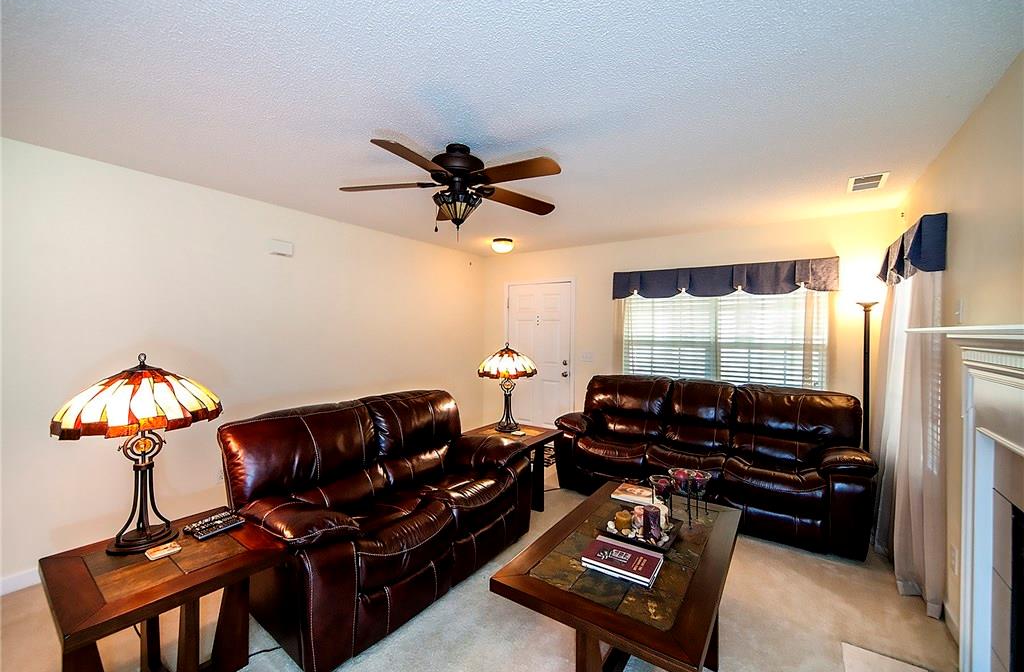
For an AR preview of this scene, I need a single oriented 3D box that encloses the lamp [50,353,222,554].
[{"bbox_3d":[-1.442,0.436,1.619,0.496,0.732,0.496,1,1,33],"label":"lamp"}]

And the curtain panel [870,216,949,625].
[{"bbox_3d":[2.501,0.377,2.683,0.160,2.060,1.310,1,1,33],"label":"curtain panel"}]

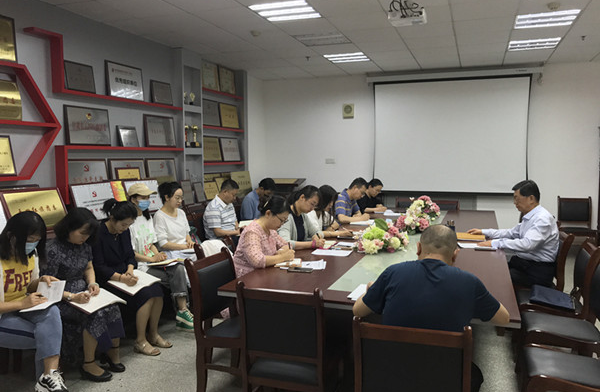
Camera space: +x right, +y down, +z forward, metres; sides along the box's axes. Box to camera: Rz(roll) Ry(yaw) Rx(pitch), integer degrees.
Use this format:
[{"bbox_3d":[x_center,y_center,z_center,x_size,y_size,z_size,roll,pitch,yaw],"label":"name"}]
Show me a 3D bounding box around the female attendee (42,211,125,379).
[{"bbox_3d":[-1.590,0.700,3.602,0.610,1.200,0.450,1,5,20],"label":"female attendee"}]

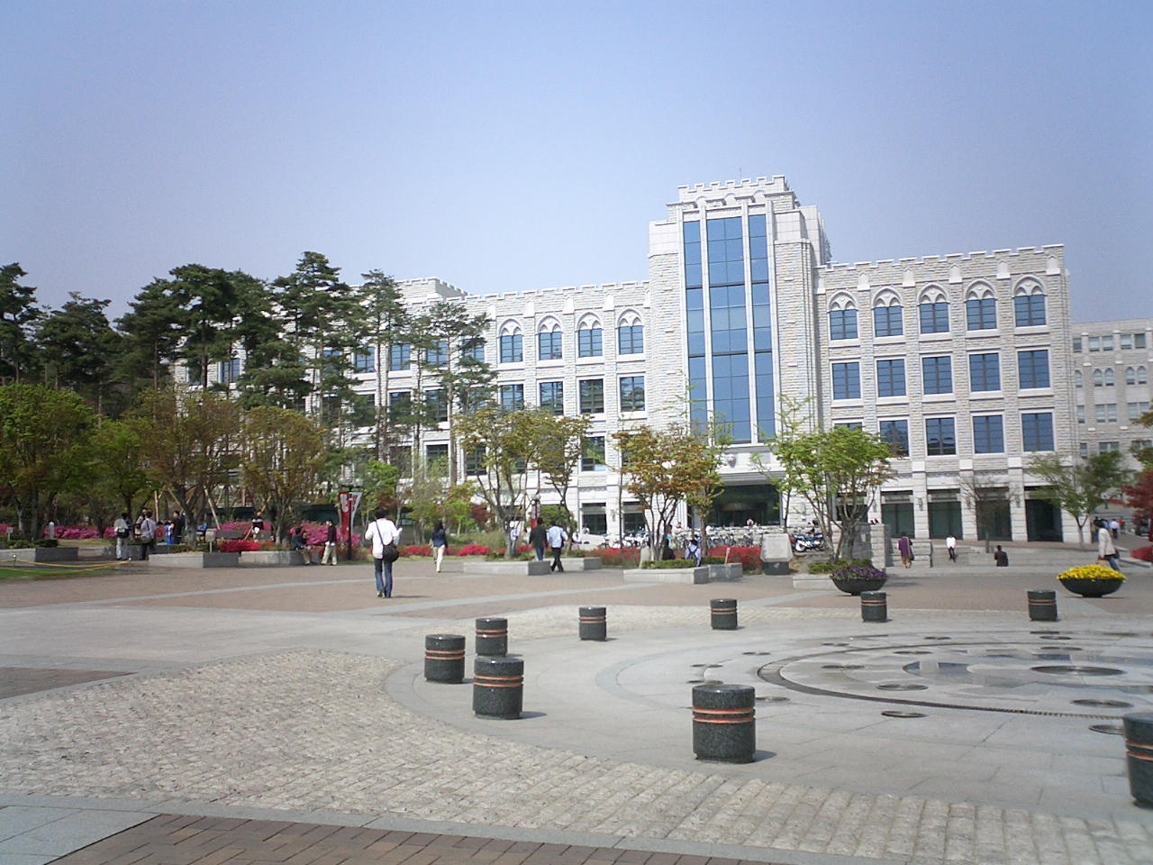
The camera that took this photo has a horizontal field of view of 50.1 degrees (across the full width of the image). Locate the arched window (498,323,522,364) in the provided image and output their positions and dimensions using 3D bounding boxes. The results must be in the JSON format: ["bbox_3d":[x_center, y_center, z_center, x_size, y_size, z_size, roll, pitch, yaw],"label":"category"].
[{"bbox_3d":[-4.876,-6.679,91.380,1.970,3.150,0.300,-3,-5,16],"label":"arched window"}]

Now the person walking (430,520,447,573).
[{"bbox_3d":[-4.258,3.532,38.200,0.500,1.640,0.420,-2,-5,5],"label":"person walking"}]

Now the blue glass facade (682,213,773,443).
[{"bbox_3d":[9.730,-6.598,78.515,5.664,14.467,0.400,-3,-5,16],"label":"blue glass facade"}]

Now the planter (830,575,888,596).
[{"bbox_3d":[6.082,3.302,26.500,1.230,0.410,1.230,-2,-5,0],"label":"planter"}]

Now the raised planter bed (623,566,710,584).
[{"bbox_3d":[2.636,4.179,35.890,2.050,0.420,2.050,-3,-6,17],"label":"raised planter bed"}]

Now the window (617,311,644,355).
[{"bbox_3d":[3.663,-6.752,83.733,1.884,3.028,0.300,-3,-5,16],"label":"window"}]

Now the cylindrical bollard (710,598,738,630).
[{"bbox_3d":[1.860,2.285,15.550,0.320,0.370,0.320,-1,-5,0],"label":"cylindrical bollard"}]

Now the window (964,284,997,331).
[{"bbox_3d":[27.013,-8.462,82.407,1.970,3.150,0.300,-3,-5,16],"label":"window"}]

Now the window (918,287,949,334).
[{"bbox_3d":[24.117,-8.303,83.221,1.970,3.150,0.300,-3,-5,16],"label":"window"}]

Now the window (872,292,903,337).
[{"bbox_3d":[21.406,-8.085,84.770,2.010,3.030,0.300,-3,-6,17],"label":"window"}]

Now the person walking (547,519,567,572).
[{"bbox_3d":[-0.656,3.725,40.526,0.580,1.730,0.500,-2,-5,5],"label":"person walking"}]

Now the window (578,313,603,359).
[{"bbox_3d":[0.963,-7.142,90.903,1.910,3.120,0.300,-3,-6,17],"label":"window"}]

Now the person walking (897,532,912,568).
[{"bbox_3d":[14.677,5.261,54.931,0.560,1.620,0.450,-2,-5,6],"label":"person walking"}]

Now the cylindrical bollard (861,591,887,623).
[{"bbox_3d":[3.930,2.310,16.250,0.320,0.370,0.320,-1,-5,0],"label":"cylindrical bollard"}]

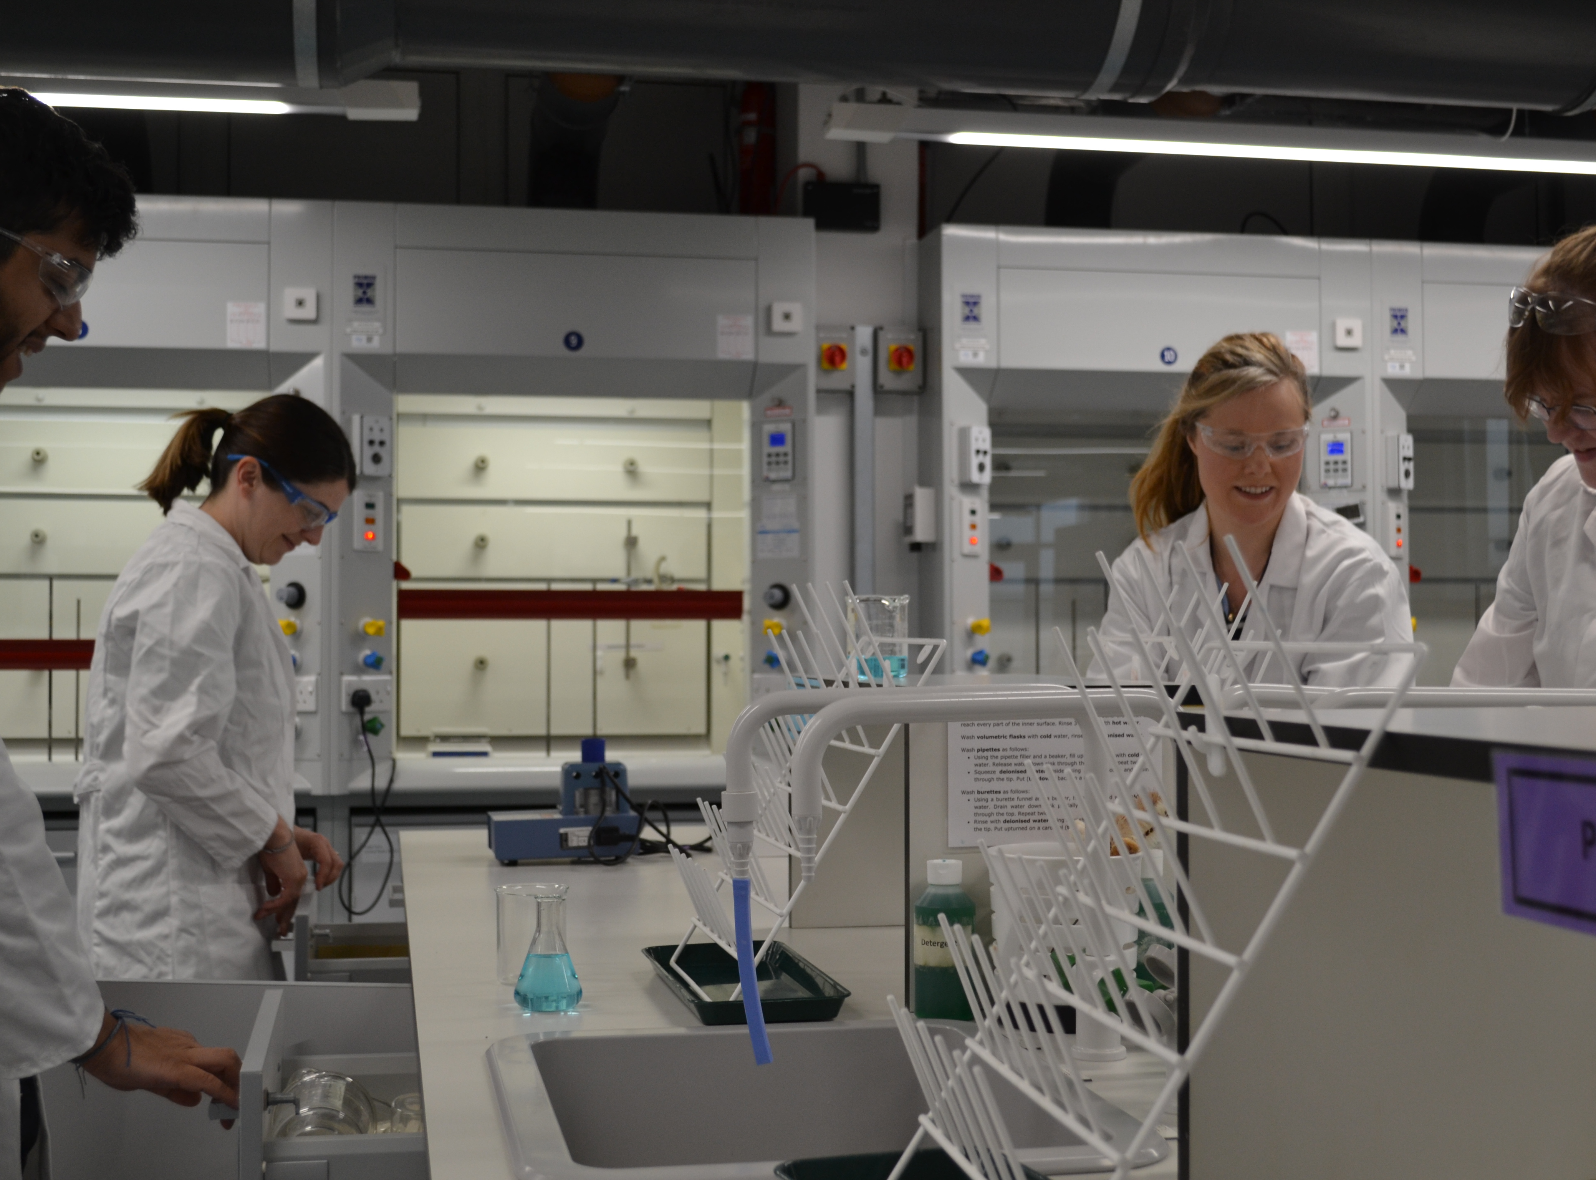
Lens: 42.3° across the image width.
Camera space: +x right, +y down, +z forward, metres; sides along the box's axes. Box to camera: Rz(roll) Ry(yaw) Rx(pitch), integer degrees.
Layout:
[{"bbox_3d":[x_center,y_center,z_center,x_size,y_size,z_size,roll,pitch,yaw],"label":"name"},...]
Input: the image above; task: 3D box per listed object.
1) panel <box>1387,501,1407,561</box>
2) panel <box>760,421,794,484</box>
[{"bbox_3d":[1.617,-0.160,5.556,0.016,0.146,0.086,-1,-2,43],"label":"panel"},{"bbox_3d":[-0.054,-0.353,5.289,0.087,0.147,0.030,-1,-1,26],"label":"panel"}]

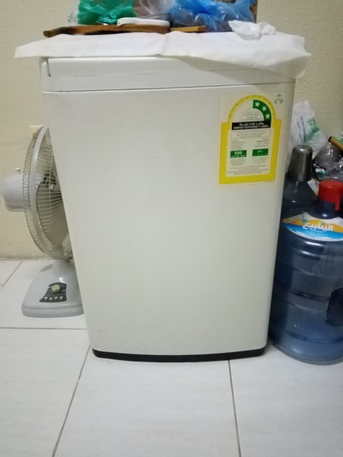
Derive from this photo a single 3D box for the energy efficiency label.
[{"bbox_3d":[0.163,-0.179,0.707,0.123,0.178,0.008,-4,28,-4],"label":"energy efficiency label"}]

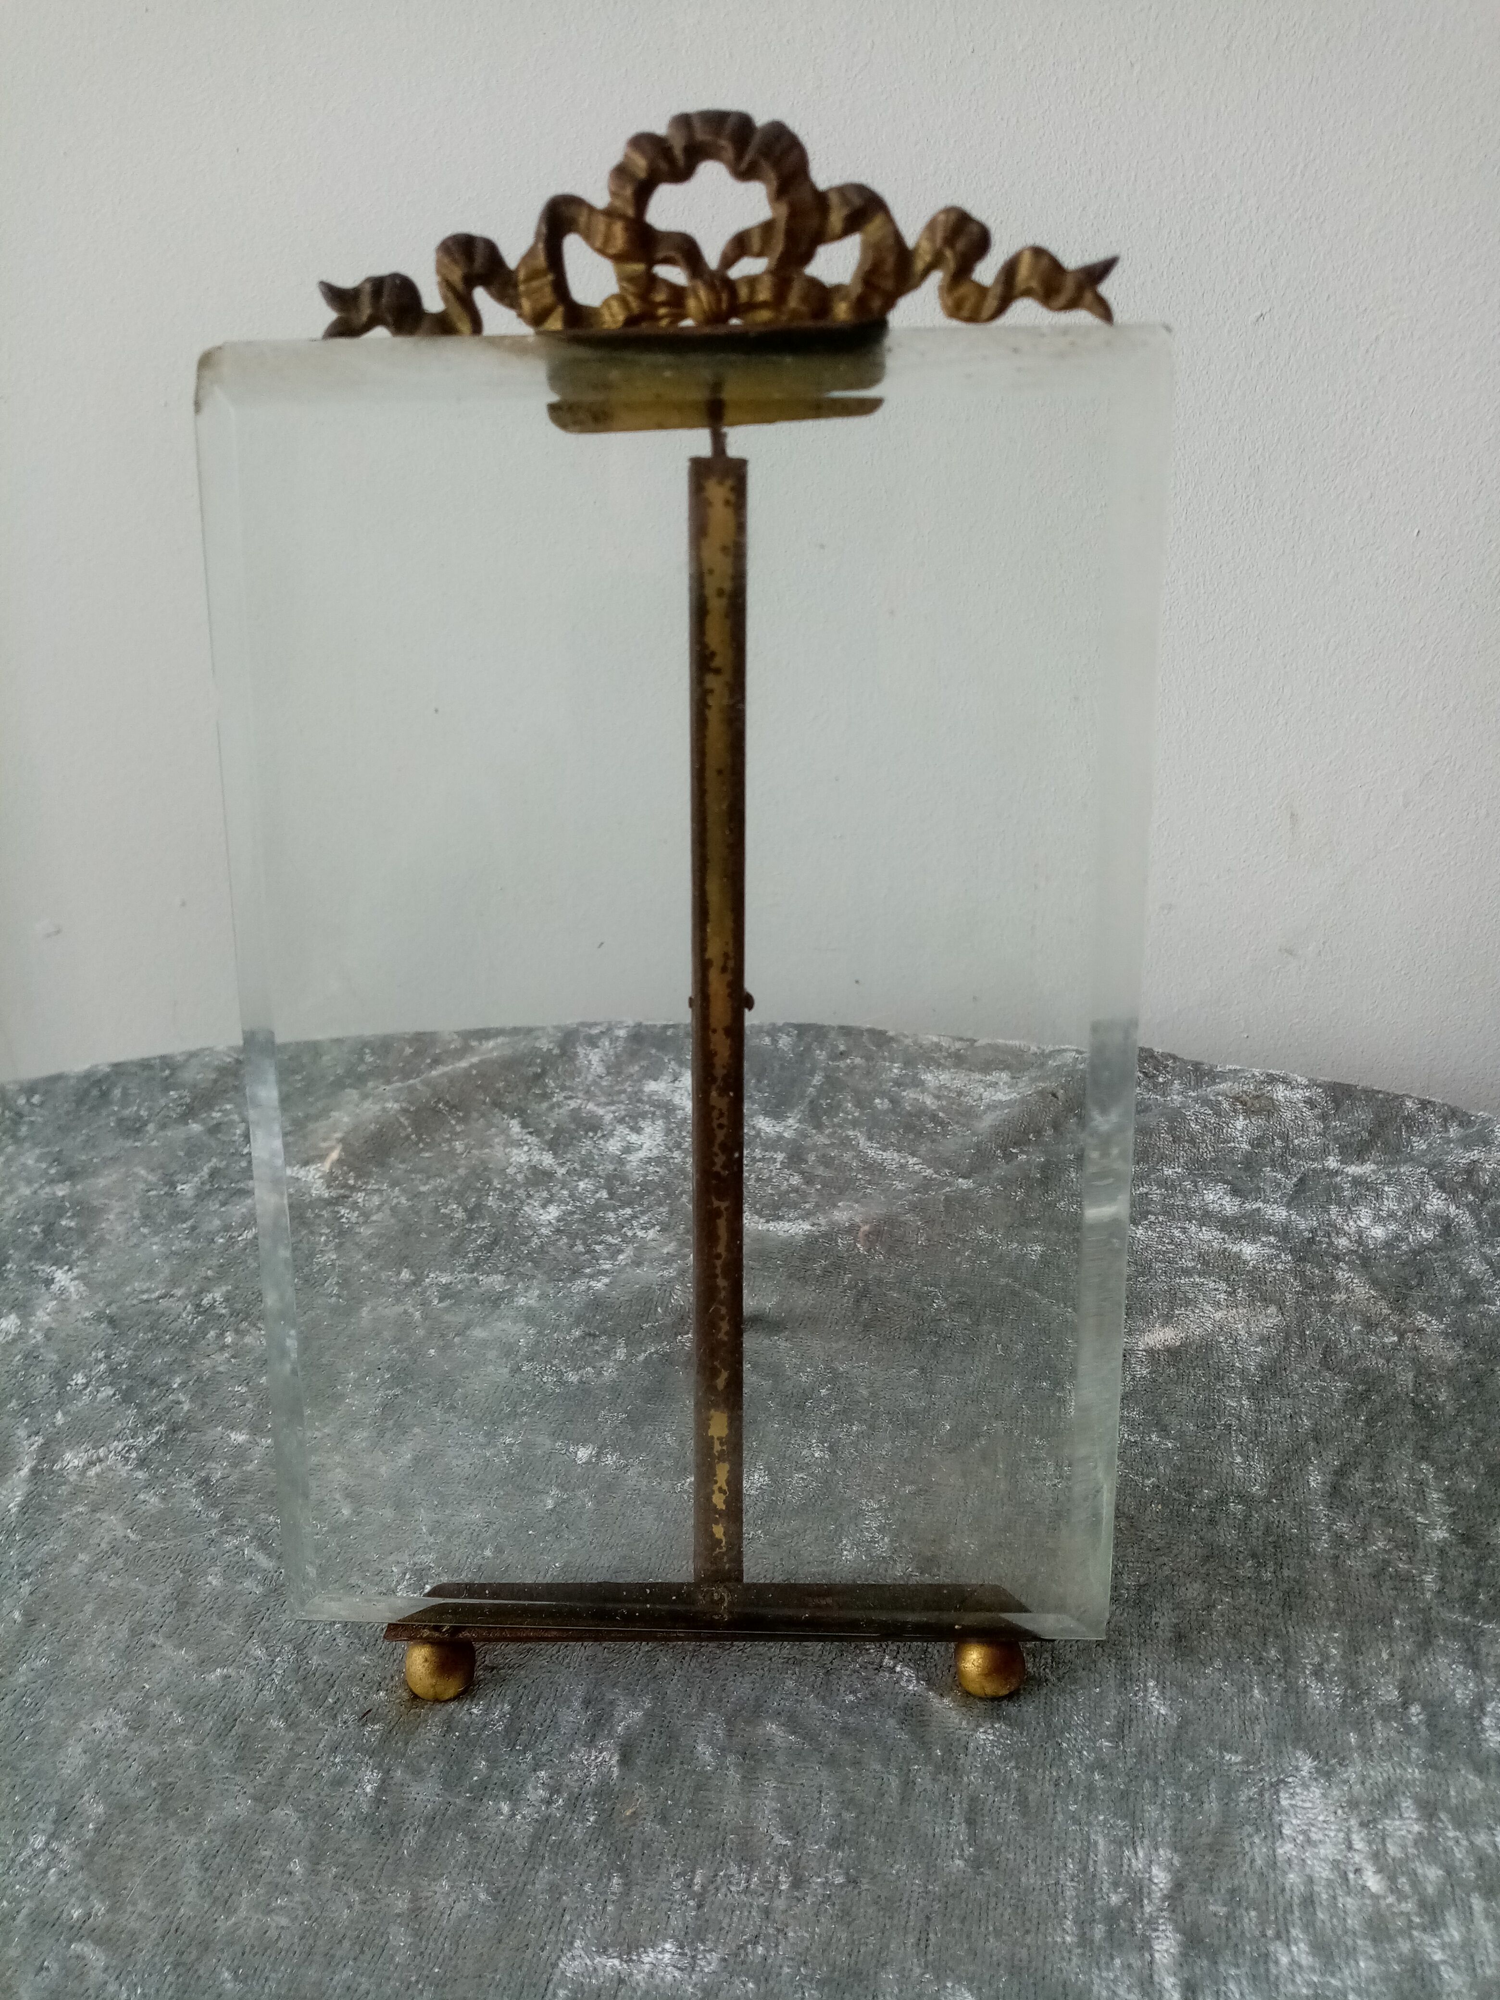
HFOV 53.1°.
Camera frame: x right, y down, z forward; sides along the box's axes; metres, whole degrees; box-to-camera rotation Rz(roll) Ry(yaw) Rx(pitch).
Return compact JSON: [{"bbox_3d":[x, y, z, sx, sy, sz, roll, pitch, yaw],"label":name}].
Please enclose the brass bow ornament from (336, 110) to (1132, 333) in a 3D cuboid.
[{"bbox_3d":[-0.004,-0.091,0.175,0.094,0.024,0.006,0,12,3],"label":"brass bow ornament"}]

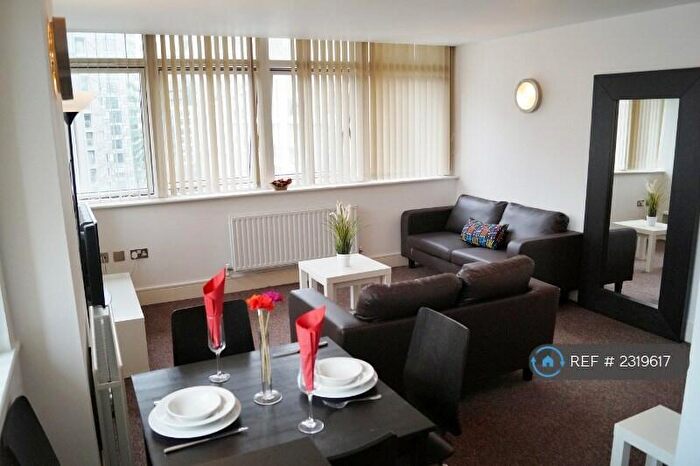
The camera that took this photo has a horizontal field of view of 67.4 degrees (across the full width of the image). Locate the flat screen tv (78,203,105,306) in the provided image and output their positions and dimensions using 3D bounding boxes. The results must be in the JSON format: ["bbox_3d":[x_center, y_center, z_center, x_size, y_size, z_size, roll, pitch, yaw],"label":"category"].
[{"bbox_3d":[-1.865,0.161,3.777,0.130,0.630,0.920,-8,14,-28],"label":"flat screen tv"}]

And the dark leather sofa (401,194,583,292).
[{"bbox_3d":[1.240,0.112,5.048,0.760,0.790,1.660,-8,14,-27],"label":"dark leather sofa"}]

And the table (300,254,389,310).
[{"bbox_3d":[-0.042,0.480,4.290,0.550,0.450,0.550,-8,14,-26],"label":"table"}]

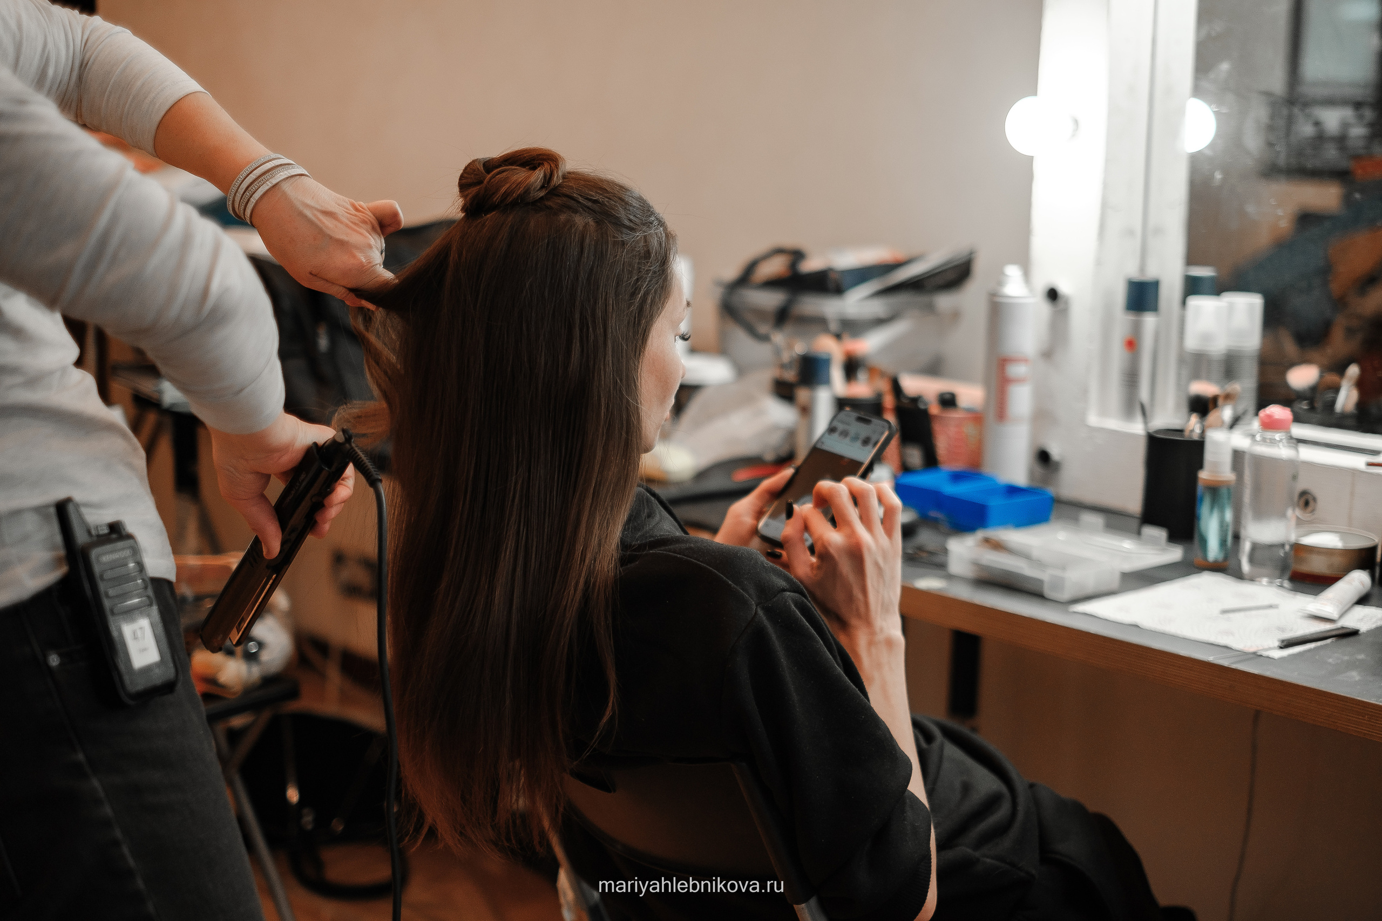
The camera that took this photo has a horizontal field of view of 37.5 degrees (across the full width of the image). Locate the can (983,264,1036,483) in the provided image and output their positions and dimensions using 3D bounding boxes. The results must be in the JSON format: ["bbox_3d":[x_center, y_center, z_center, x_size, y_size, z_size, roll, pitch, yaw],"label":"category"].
[{"bbox_3d":[0.373,-0.091,2.372,0.054,0.270,0.054,1,11,0],"label":"can"}]

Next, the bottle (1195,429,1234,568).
[{"bbox_3d":[0.529,0.037,2.051,0.037,0.140,0.037,4,11,14],"label":"bottle"}]

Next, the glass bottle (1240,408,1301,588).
[{"bbox_3d":[0.570,0.033,1.995,0.051,0.170,0.051,4,11,16],"label":"glass bottle"}]

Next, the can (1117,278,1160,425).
[{"bbox_3d":[0.508,-0.124,2.309,0.037,0.166,0.037,1,11,0],"label":"can"}]

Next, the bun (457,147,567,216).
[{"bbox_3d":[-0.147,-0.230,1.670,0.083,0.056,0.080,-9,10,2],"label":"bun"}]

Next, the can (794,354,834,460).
[{"bbox_3d":[0.145,-0.045,2.390,0.037,0.166,0.037,-9,14,-43],"label":"can"}]

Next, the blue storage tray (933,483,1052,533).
[{"bbox_3d":[0.338,0.054,2.249,0.098,0.029,0.079,-9,14,-43],"label":"blue storage tray"}]

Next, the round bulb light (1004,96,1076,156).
[{"bbox_3d":[0.390,-0.373,2.271,0.082,0.061,0.061,-9,14,-43],"label":"round bulb light"}]

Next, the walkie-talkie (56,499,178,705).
[{"bbox_3d":[-0.387,0.094,1.375,0.030,0.141,0.050,-14,0,32],"label":"walkie-talkie"}]

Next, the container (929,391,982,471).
[{"bbox_3d":[0.332,-0.032,2.509,0.062,0.102,0.062,2,11,7],"label":"container"}]

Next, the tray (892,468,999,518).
[{"bbox_3d":[0.293,0.041,2.310,0.101,0.030,0.075,-9,14,-43],"label":"tray"}]

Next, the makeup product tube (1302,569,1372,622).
[{"bbox_3d":[0.608,0.125,1.903,0.037,0.024,0.120,8,13,34],"label":"makeup product tube"}]

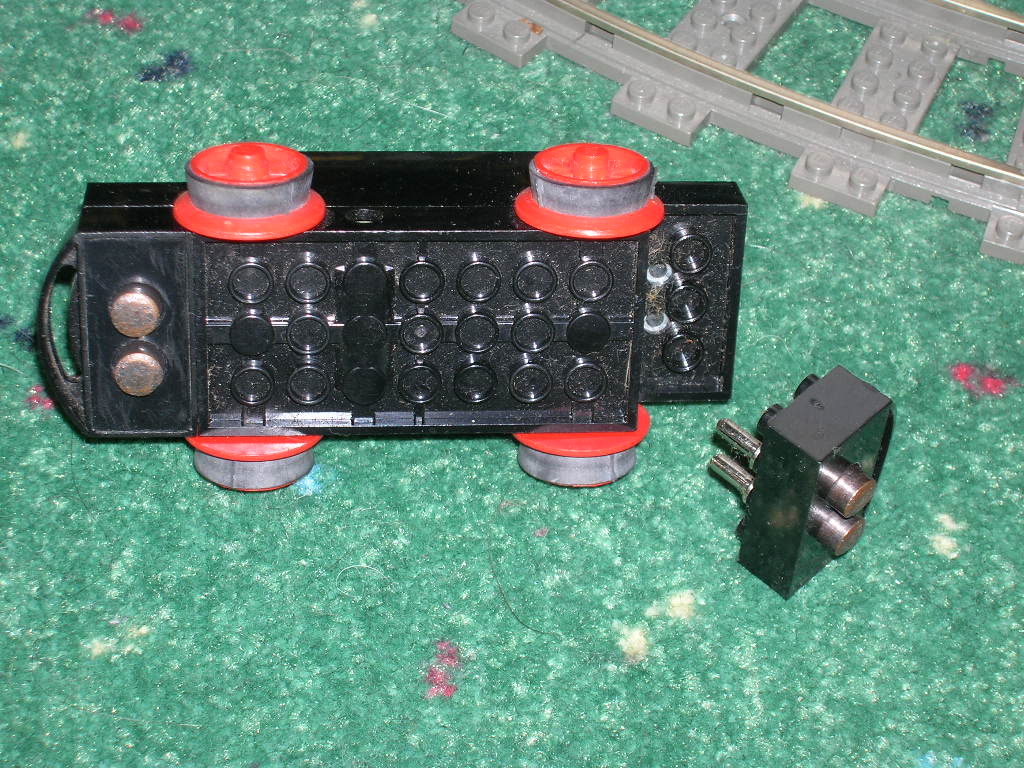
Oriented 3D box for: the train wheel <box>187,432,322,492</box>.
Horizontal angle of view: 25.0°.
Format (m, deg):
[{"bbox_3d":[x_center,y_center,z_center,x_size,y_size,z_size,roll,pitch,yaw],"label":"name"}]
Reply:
[{"bbox_3d":[-0.038,0.009,0.340,0.021,0.008,0.021,-1,27,-5],"label":"train wheel"}]

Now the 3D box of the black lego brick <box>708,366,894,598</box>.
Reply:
[{"bbox_3d":[0.044,0.011,0.338,0.023,0.032,0.022,38,56,26],"label":"black lego brick"}]

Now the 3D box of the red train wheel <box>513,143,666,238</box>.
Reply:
[{"bbox_3d":[0.011,-0.028,0.326,0.021,0.008,0.021,2,27,-1],"label":"red train wheel"}]

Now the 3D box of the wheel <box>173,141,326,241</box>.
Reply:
[{"bbox_3d":[-0.037,-0.028,0.322,0.021,0.008,0.021,-1,27,-5],"label":"wheel"}]

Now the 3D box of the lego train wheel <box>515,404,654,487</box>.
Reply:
[{"bbox_3d":[0.010,0.009,0.345,0.021,0.008,0.021,-1,27,-5],"label":"lego train wheel"}]

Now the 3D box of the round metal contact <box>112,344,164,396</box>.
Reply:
[{"bbox_3d":[-0.053,-0.002,0.325,0.007,0.007,0.003,-1,27,-5],"label":"round metal contact"}]

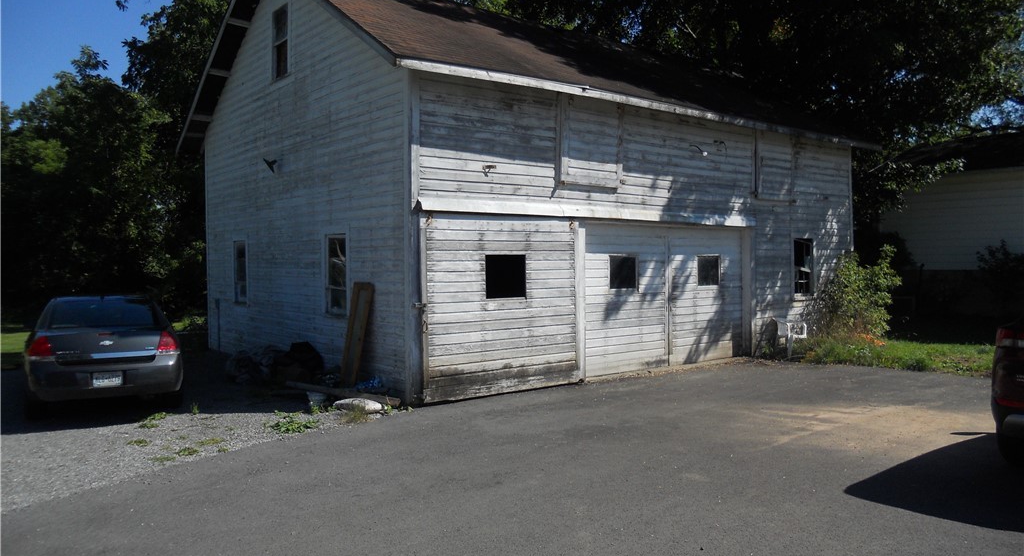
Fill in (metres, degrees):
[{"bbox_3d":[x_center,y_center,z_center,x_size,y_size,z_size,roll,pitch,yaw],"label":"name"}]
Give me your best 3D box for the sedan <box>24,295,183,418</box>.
[{"bbox_3d":[-5.930,1.010,11.570,1.860,1.490,5.080,-1,1,-28],"label":"sedan"}]

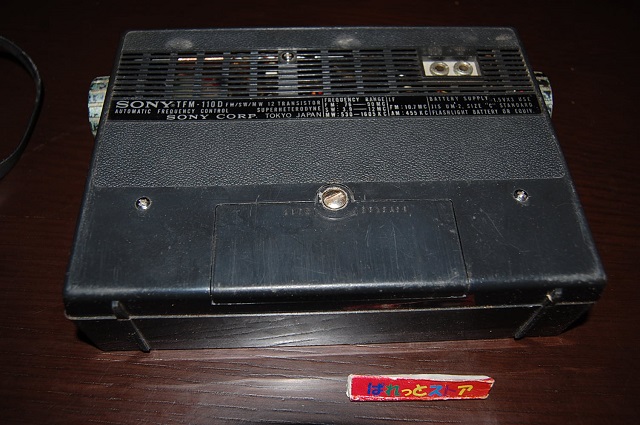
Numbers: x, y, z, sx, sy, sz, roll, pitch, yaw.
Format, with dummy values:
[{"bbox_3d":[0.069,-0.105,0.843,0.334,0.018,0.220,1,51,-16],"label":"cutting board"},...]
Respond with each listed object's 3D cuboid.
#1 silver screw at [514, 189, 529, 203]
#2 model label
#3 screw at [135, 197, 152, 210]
[{"bbox_3d":[0.096,-0.008,0.278,0.007,0.003,0.007,-1,57,-3],"label":"silver screw"},{"bbox_3d":[0.005,-0.055,0.306,0.225,0.001,0.014,-1,57,-3],"label":"model label"},{"bbox_3d":[-0.081,-0.004,0.269,0.007,0.003,0.007,-1,57,-3],"label":"screw"}]

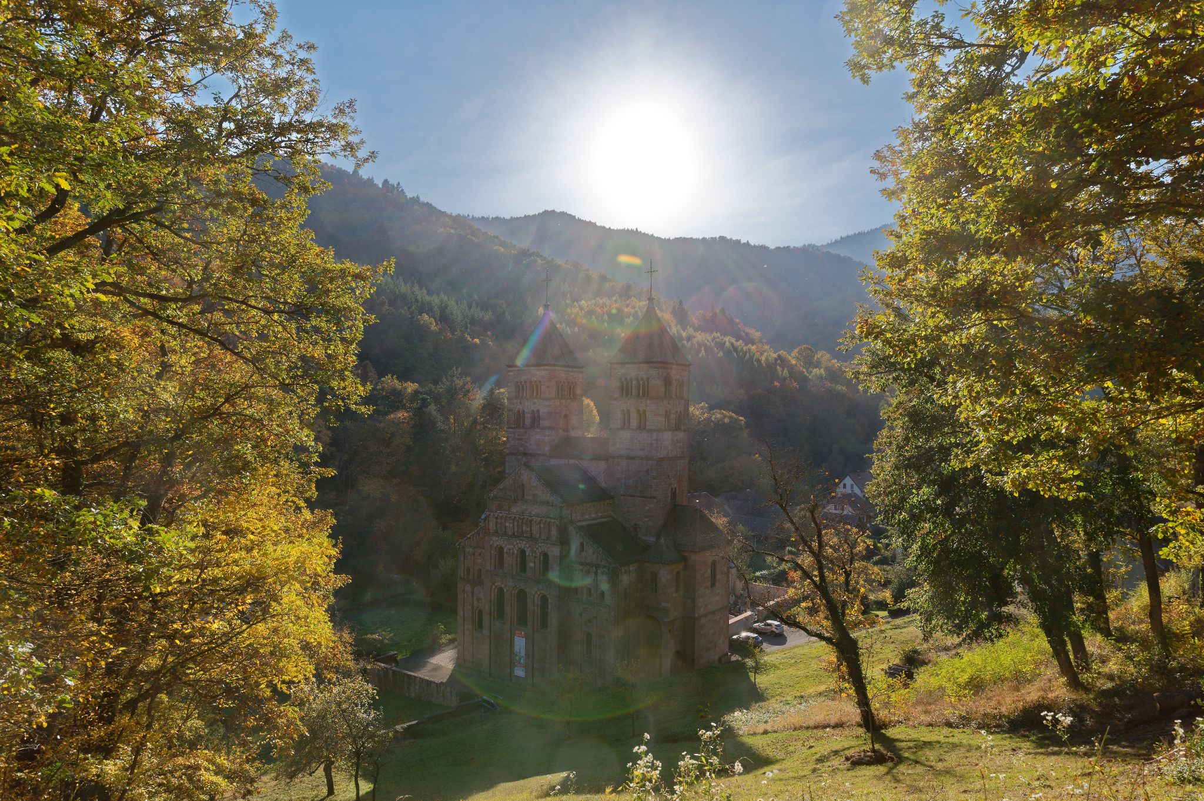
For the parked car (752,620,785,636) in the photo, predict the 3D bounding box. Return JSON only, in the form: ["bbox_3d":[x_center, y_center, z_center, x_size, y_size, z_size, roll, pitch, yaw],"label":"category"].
[{"bbox_3d":[22.660,30.925,109.020,4.300,1.600,1.820,0,-2,42],"label":"parked car"}]

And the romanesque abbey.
[{"bbox_3d":[-3.656,10.321,103.398,34.592,47.180,19.688,0,-2,36],"label":"romanesque abbey"}]

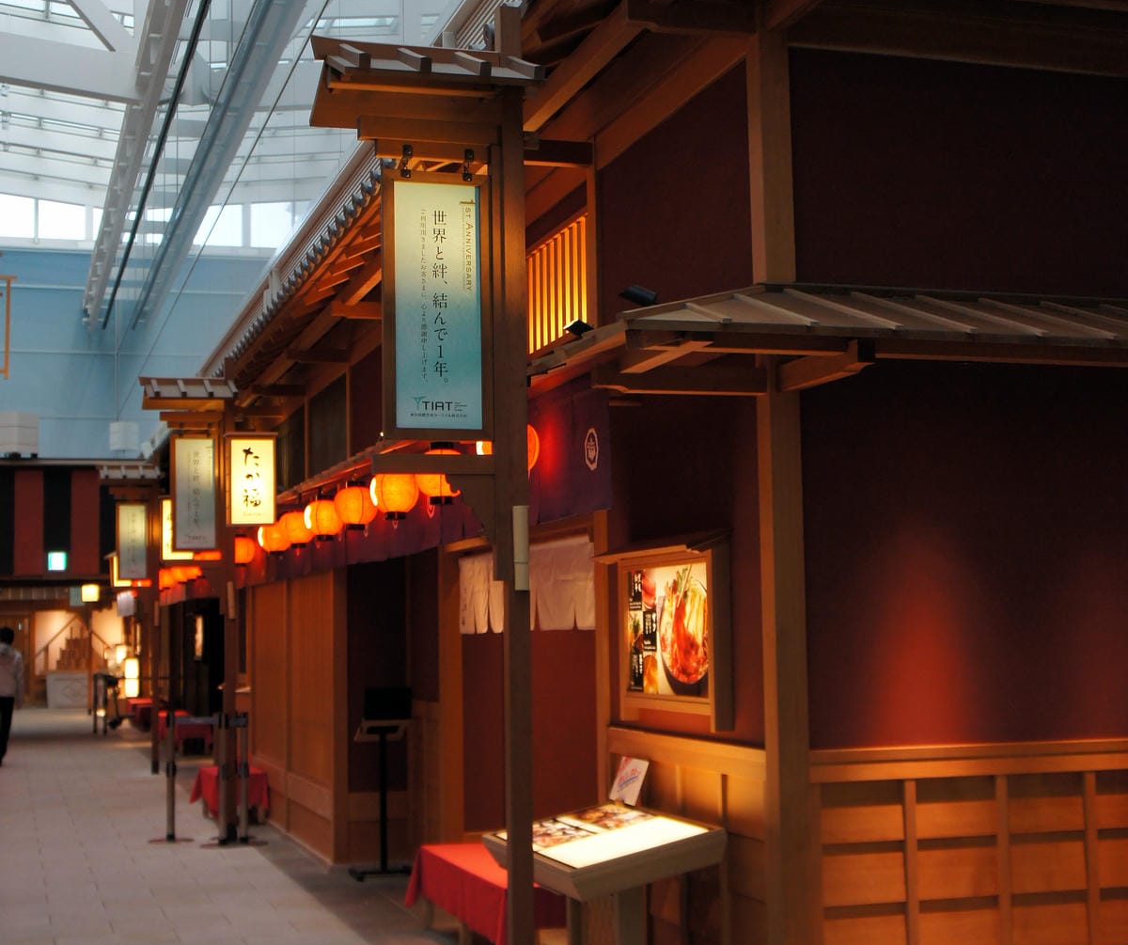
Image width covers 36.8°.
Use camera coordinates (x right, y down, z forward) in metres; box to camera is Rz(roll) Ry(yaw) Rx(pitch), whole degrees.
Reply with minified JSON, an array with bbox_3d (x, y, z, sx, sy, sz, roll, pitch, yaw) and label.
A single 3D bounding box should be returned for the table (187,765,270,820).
[{"bbox_3d":[-2.826,2.687,14.350,0.520,0.340,0.950,1,-5,-18],"label":"table"}]

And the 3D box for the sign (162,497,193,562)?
[{"bbox_3d":[-3.961,0.598,17.409,0.335,0.660,0.150,1,-5,-18],"label":"sign"}]

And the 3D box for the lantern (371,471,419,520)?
[{"bbox_3d":[-0.858,0.098,8.607,0.245,0.270,0.245,1,-5,-18],"label":"lantern"}]

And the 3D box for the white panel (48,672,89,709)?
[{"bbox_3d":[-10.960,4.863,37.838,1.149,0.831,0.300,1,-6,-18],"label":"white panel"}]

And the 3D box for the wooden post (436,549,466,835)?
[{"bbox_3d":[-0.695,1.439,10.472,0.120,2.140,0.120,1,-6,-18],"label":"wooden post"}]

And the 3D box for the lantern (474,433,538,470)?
[{"bbox_3d":[-0.218,-0.099,6.652,0.245,0.270,0.245,1,-5,-18],"label":"lantern"}]

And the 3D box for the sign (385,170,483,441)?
[{"bbox_3d":[-0.437,-0.569,5.890,0.380,0.930,0.060,1,-5,-18],"label":"sign"}]

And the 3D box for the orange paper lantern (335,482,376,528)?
[{"bbox_3d":[-1.167,0.182,9.526,0.240,0.265,0.240,1,-6,-18],"label":"orange paper lantern"}]

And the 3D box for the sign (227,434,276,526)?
[{"bbox_3d":[-2.244,0.067,12.158,0.335,0.660,0.150,1,-5,-18],"label":"sign"}]

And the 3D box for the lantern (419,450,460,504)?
[{"bbox_3d":[-0.549,0.006,7.633,0.240,0.265,0.240,1,-6,-18],"label":"lantern"}]

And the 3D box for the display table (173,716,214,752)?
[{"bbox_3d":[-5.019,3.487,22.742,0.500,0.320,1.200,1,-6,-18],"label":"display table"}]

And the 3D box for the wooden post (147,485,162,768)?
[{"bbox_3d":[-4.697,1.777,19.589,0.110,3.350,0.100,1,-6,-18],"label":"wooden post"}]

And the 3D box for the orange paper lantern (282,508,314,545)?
[{"bbox_3d":[-1.810,0.374,11.520,0.245,0.270,0.245,1,-5,-18],"label":"orange paper lantern"}]

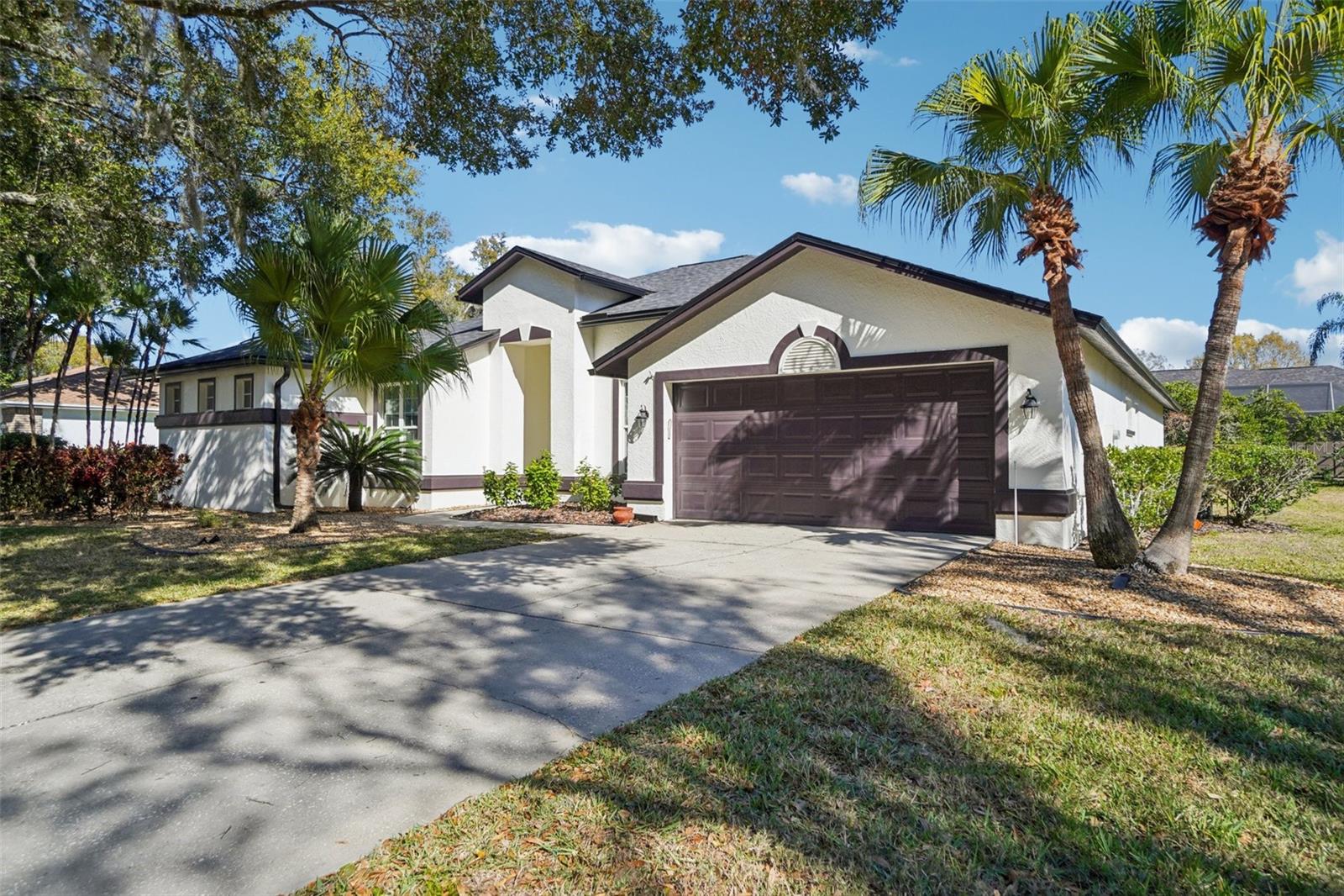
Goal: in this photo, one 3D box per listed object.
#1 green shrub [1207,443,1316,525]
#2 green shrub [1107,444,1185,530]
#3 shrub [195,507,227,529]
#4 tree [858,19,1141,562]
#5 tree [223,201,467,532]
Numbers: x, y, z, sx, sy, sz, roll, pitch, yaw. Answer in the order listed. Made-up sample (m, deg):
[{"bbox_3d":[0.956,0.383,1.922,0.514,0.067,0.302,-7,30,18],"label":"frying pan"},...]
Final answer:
[{"bbox_3d":[9.621,0.591,12.800,1.835,1.354,1.600,0,-1,0],"label":"green shrub"},{"bbox_3d":[7.323,0.611,12.000,1.447,1.318,1.350,0,-1,0],"label":"green shrub"},{"bbox_3d":[-7.184,1.095,12.200,0.490,0.327,0.450,0,-1,0],"label":"shrub"},{"bbox_3d":[3.418,-1.632,8.150,2.959,5.751,2.800,0,-1,0],"label":"tree"},{"bbox_3d":[-4.792,-1.193,11.500,3.590,4.851,3.300,0,-1,0],"label":"tree"}]

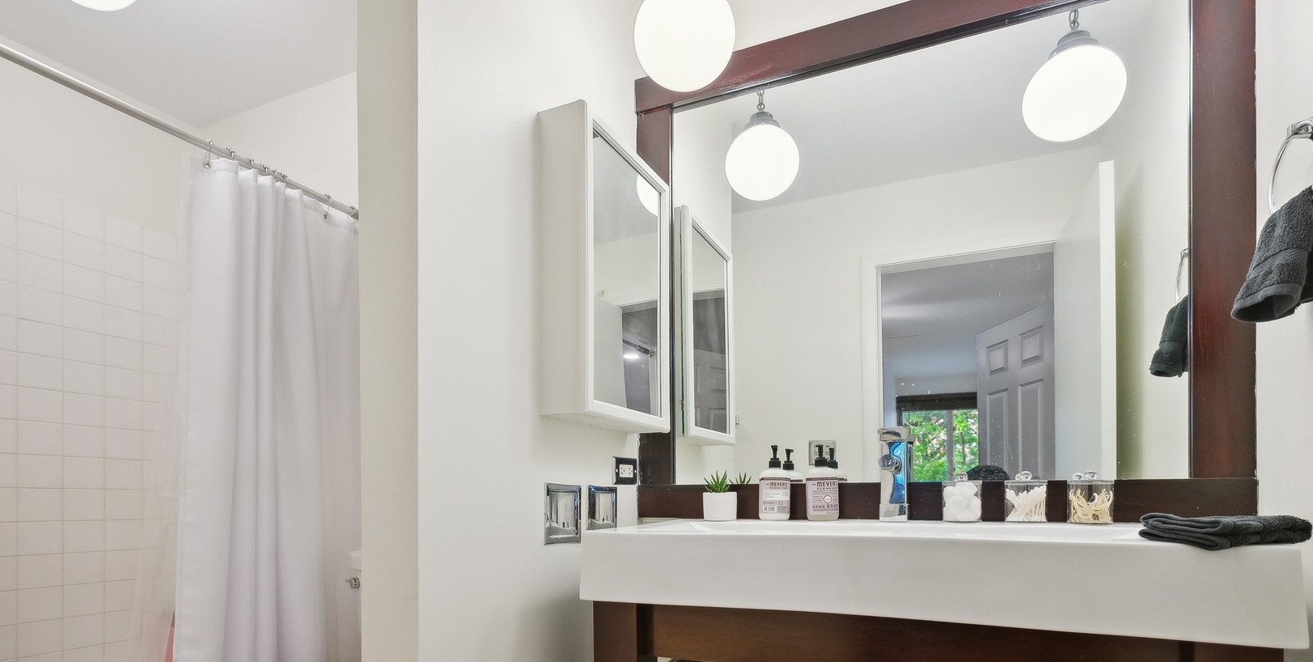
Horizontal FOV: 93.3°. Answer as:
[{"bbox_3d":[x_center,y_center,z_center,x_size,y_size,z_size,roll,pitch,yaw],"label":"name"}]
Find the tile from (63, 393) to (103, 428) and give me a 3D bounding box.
[{"bbox_3d":[-1.979,0.273,2.142,0.010,0.109,0.111,-1,-7,27],"label":"tile"}]

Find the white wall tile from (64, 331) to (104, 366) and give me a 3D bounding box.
[{"bbox_3d":[-1.981,0.055,2.144,0.010,0.109,0.111,-1,-7,27],"label":"white wall tile"}]

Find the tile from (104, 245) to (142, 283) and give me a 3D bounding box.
[{"bbox_3d":[-1.932,-0.244,2.246,0.010,0.109,0.111,-1,-7,27],"label":"tile"}]

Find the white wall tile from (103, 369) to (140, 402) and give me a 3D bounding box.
[{"bbox_3d":[-1.955,0.200,2.273,0.010,0.108,0.108,-5,-7,26],"label":"white wall tile"}]

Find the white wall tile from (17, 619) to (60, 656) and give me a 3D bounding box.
[{"bbox_3d":[-2.025,1.009,2.039,0.010,0.110,0.108,0,-4,29],"label":"white wall tile"}]

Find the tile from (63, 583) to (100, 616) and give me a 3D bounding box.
[{"bbox_3d":[-1.953,0.917,2.114,0.010,0.108,0.108,-5,-7,26],"label":"tile"}]

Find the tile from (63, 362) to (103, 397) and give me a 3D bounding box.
[{"bbox_3d":[-1.985,0.164,2.147,0.009,0.108,0.108,-3,-7,27],"label":"tile"}]

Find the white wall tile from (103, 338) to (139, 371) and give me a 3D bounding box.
[{"bbox_3d":[-1.914,0.082,2.227,0.010,0.110,0.108,0,-4,29],"label":"white wall tile"}]

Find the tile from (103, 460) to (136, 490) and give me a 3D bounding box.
[{"bbox_3d":[-1.934,0.521,2.249,0.010,0.108,0.108,-5,-7,26],"label":"tile"}]

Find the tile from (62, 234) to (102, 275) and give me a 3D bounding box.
[{"bbox_3d":[-1.970,-0.272,2.133,0.010,0.110,0.108,0,-4,29],"label":"tile"}]

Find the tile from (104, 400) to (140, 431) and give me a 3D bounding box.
[{"bbox_3d":[-1.929,0.301,2.242,0.010,0.109,0.111,-1,-7,27],"label":"tile"}]

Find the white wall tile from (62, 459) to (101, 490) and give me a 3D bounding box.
[{"bbox_3d":[-1.970,0.491,2.133,0.010,0.110,0.108,0,-4,29],"label":"white wall tile"}]

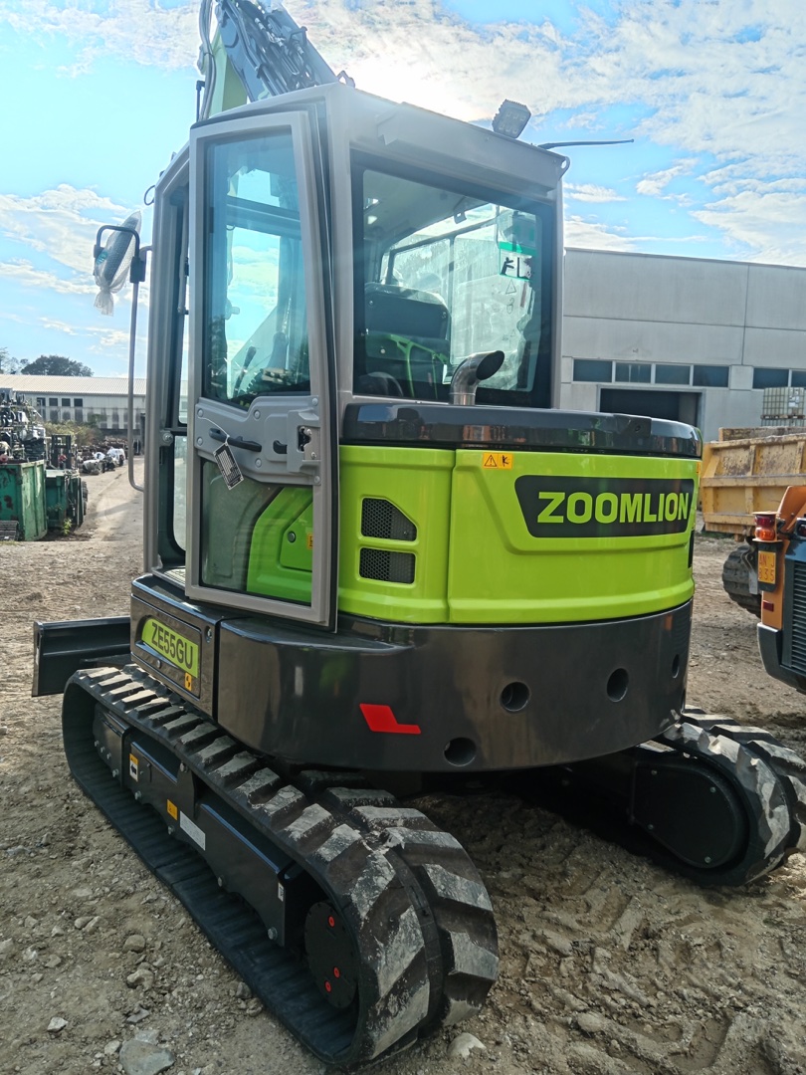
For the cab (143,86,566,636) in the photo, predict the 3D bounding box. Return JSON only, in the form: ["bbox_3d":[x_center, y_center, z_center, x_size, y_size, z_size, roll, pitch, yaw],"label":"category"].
[{"bbox_3d":[-0.257,-0.598,3.103,1.130,1.560,1.180,-3,8,-36],"label":"cab"}]

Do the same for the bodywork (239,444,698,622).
[{"bbox_3d":[0.421,-0.050,2.770,1.760,0.500,0.820,-3,8,-36],"label":"bodywork"}]

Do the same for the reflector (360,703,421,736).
[{"bbox_3d":[-0.034,0.495,2.284,0.166,0.081,0.010,2,7,1],"label":"reflector"}]

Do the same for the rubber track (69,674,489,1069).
[{"bbox_3d":[-0.657,0.911,2.954,0.400,0.565,2.560,-3,8,-36],"label":"rubber track"}]

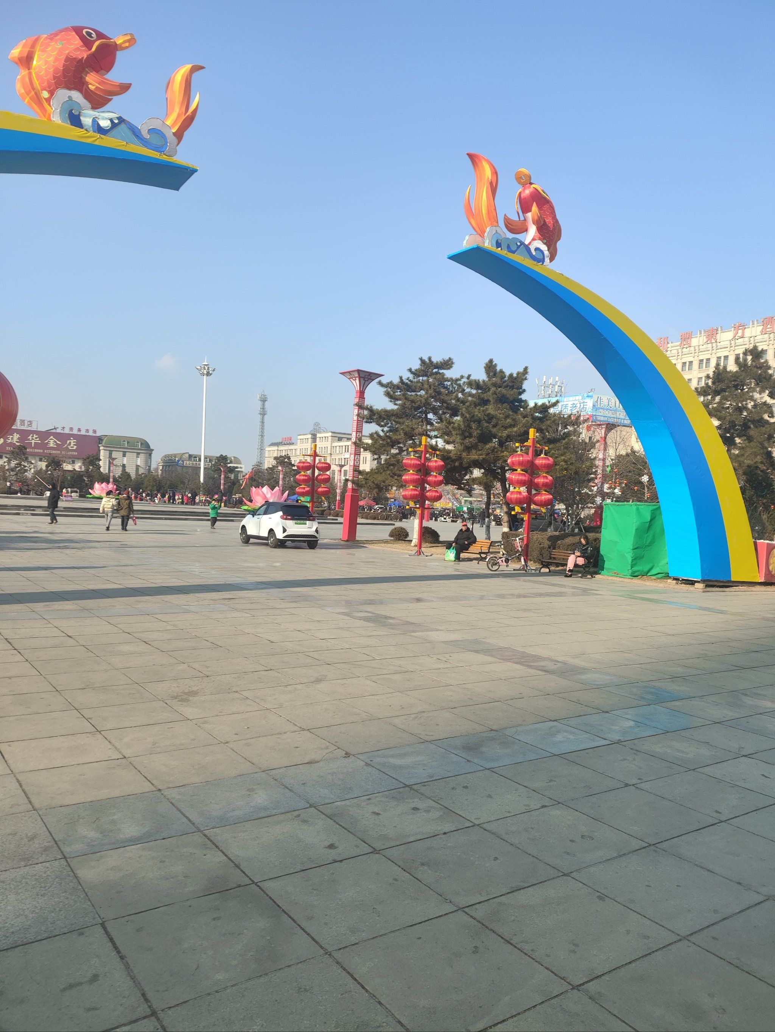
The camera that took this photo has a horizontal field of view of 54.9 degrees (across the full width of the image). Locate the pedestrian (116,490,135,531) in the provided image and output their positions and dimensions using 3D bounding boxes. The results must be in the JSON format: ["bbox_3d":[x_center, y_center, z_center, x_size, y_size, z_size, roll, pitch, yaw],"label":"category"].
[{"bbox_3d":[-11.282,-0.206,32.208,0.580,1.740,0.380,3,1,0],"label":"pedestrian"}]

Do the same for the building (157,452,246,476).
[{"bbox_3d":[-72.518,-13.649,289.942,24.000,18.000,33.000,3,0,-34],"label":"building"}]

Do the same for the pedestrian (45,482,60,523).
[{"bbox_3d":[-15.508,-0.480,34.507,0.600,1.820,0.500,3,1,6],"label":"pedestrian"}]

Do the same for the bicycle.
[{"bbox_3d":[3.382,1.018,20.657,1.270,1.030,0.520,3,0,-12],"label":"bicycle"}]

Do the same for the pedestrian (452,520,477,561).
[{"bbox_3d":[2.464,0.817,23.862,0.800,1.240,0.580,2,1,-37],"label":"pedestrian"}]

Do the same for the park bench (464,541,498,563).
[{"bbox_3d":[2.605,1.089,23.995,1.400,0.780,0.650,4,1,44],"label":"park bench"}]

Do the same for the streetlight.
[{"bbox_3d":[-32.187,-14.786,130.000,3.500,25.400,3.500,3,0,-36],"label":"streetlight"}]

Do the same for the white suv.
[{"bbox_3d":[-4.017,0.252,27.108,1.790,1.660,4.330,2,1,-29],"label":"white suv"}]

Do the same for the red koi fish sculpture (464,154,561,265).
[{"bbox_3d":[2.833,-6.881,16.701,2.500,2.100,0.900,3,0,-36],"label":"red koi fish sculpture"}]

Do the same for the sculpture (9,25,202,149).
[{"bbox_3d":[-3.993,-6.074,10.712,2.600,1.740,0.980,2,1,-33],"label":"sculpture"}]

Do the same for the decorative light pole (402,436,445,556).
[{"bbox_3d":[1.195,-0.701,25.692,1.500,4.100,0.750,2,1,-35],"label":"decorative light pole"}]

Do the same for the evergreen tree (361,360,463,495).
[{"bbox_3d":[1.083,-2.743,31.965,4.400,8.000,4.400,3,1,0],"label":"evergreen tree"}]

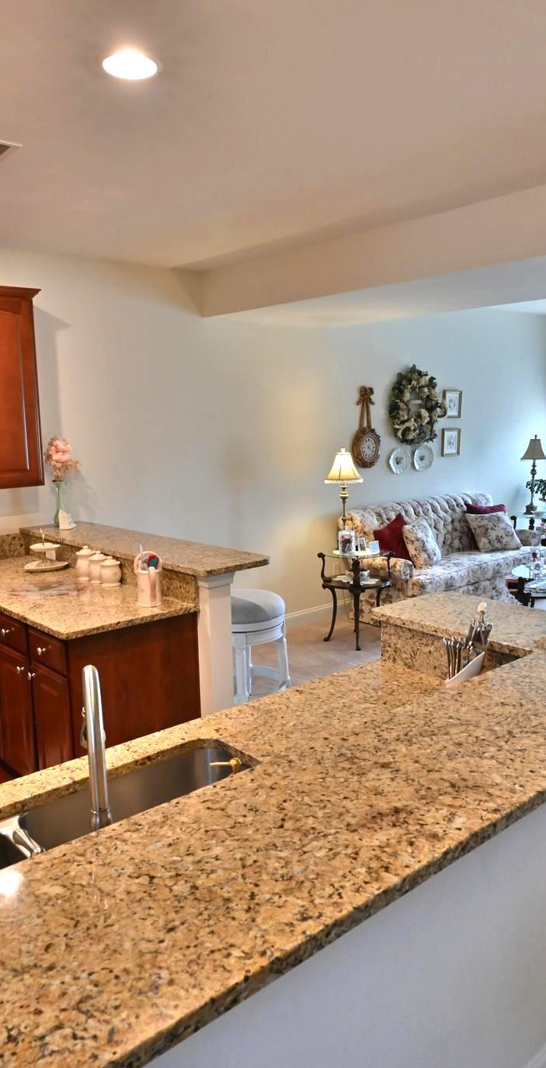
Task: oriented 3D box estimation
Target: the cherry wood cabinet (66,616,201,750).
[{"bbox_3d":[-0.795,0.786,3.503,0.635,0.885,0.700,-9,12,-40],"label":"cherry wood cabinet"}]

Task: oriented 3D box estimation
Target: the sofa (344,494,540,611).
[{"bbox_3d":[1.621,0.194,6.803,2.200,0.920,0.900,-9,12,-41],"label":"sofa"}]

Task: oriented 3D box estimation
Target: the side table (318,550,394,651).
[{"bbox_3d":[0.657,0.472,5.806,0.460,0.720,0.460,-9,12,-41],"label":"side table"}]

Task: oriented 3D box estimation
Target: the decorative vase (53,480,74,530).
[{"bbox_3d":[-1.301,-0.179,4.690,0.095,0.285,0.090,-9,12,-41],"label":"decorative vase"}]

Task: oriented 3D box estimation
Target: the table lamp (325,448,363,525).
[{"bbox_3d":[0.568,-0.273,5.916,0.295,0.780,0.295,-1,9,0],"label":"table lamp"}]

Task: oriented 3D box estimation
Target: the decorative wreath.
[{"bbox_3d":[1.315,-1.193,6.933,0.740,0.730,0.140,-9,12,-40],"label":"decorative wreath"}]

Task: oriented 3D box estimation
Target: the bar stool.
[{"bbox_3d":[-0.147,0.723,4.209,0.460,0.760,0.460,-1,9,0],"label":"bar stool"}]

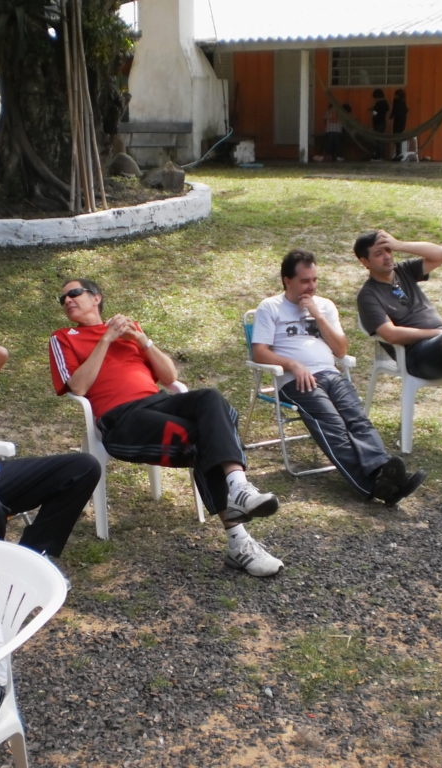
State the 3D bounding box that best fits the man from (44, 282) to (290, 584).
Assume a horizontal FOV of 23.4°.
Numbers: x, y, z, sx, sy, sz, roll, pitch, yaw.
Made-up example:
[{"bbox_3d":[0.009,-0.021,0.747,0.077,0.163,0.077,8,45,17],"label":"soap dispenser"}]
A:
[{"bbox_3d":[-0.280,0.151,4.794,0.620,1.120,1.250,-12,18,-39],"label":"man"}]

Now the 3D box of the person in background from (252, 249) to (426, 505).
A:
[{"bbox_3d":[0.560,-0.069,5.585,0.600,1.170,1.200,-7,16,-27],"label":"person in background"}]

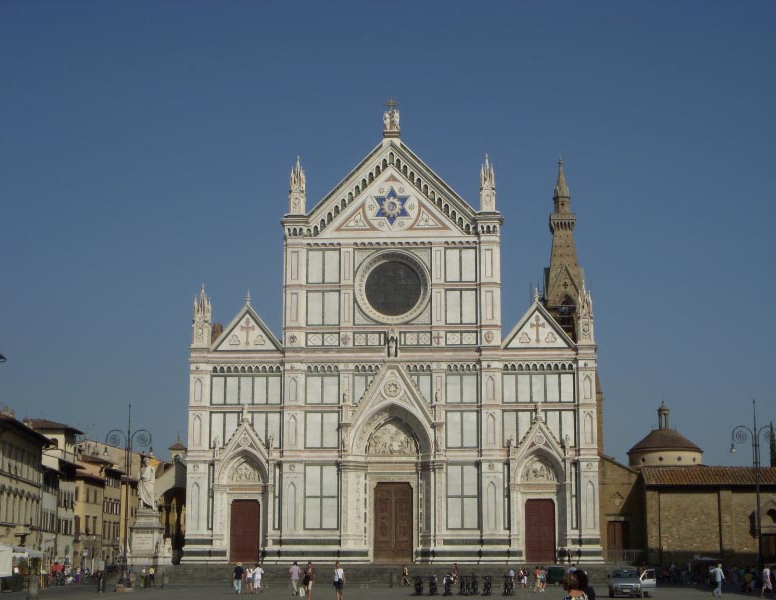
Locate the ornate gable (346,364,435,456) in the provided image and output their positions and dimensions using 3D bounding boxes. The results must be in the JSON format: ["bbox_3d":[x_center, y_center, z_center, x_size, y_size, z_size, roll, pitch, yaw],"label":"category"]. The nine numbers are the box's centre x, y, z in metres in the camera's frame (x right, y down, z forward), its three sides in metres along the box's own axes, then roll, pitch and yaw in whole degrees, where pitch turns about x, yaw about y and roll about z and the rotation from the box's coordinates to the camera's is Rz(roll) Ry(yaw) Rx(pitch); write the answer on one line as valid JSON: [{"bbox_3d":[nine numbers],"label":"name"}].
[{"bbox_3d":[0.275,11.353,134.745,8.961,9.396,1.400,0,-12,2],"label":"ornate gable"}]

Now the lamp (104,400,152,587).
[{"bbox_3d":[-21.869,16.328,110.850,4.052,15.356,1.000,0,-12,2],"label":"lamp"}]

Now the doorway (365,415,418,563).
[{"bbox_3d":[0.529,19.371,134.266,5.379,14.884,1.300,0,-12,2],"label":"doorway"}]

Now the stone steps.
[{"bbox_3d":[0.280,25.549,122.437,41.742,1.872,5.000,0,-12,2],"label":"stone steps"}]

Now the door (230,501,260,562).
[{"bbox_3d":[-14.534,23.736,134.549,3.075,6.433,0.300,0,-12,2],"label":"door"}]

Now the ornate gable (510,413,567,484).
[{"bbox_3d":[15.070,14.792,131.919,5.652,7.201,1.500,-1,-11,3],"label":"ornate gable"}]

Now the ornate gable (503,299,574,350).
[{"bbox_3d":[15.593,2.689,136.458,7.502,5.348,1.200,0,-12,2],"label":"ornate gable"}]

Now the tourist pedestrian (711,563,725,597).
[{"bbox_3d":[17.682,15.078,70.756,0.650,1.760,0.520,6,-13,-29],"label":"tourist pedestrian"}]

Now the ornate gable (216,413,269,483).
[{"bbox_3d":[-14.584,15.022,133.299,5.519,7.127,1.500,-1,-11,3],"label":"ornate gable"}]

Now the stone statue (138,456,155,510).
[{"bbox_3d":[-22.995,17.721,126.236,1.727,5.104,1.600,0,-12,2],"label":"stone statue"}]

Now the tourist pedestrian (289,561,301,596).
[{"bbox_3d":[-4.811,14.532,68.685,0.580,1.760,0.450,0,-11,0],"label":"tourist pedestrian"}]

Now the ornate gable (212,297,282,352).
[{"bbox_3d":[-14.411,2.606,136.027,7.299,5.855,1.000,-1,-11,3],"label":"ornate gable"}]

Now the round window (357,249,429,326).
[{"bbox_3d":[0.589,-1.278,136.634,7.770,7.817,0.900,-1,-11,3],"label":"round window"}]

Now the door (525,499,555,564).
[{"bbox_3d":[15.177,23.074,131.280,2.954,6.345,0.300,-1,-11,3],"label":"door"}]

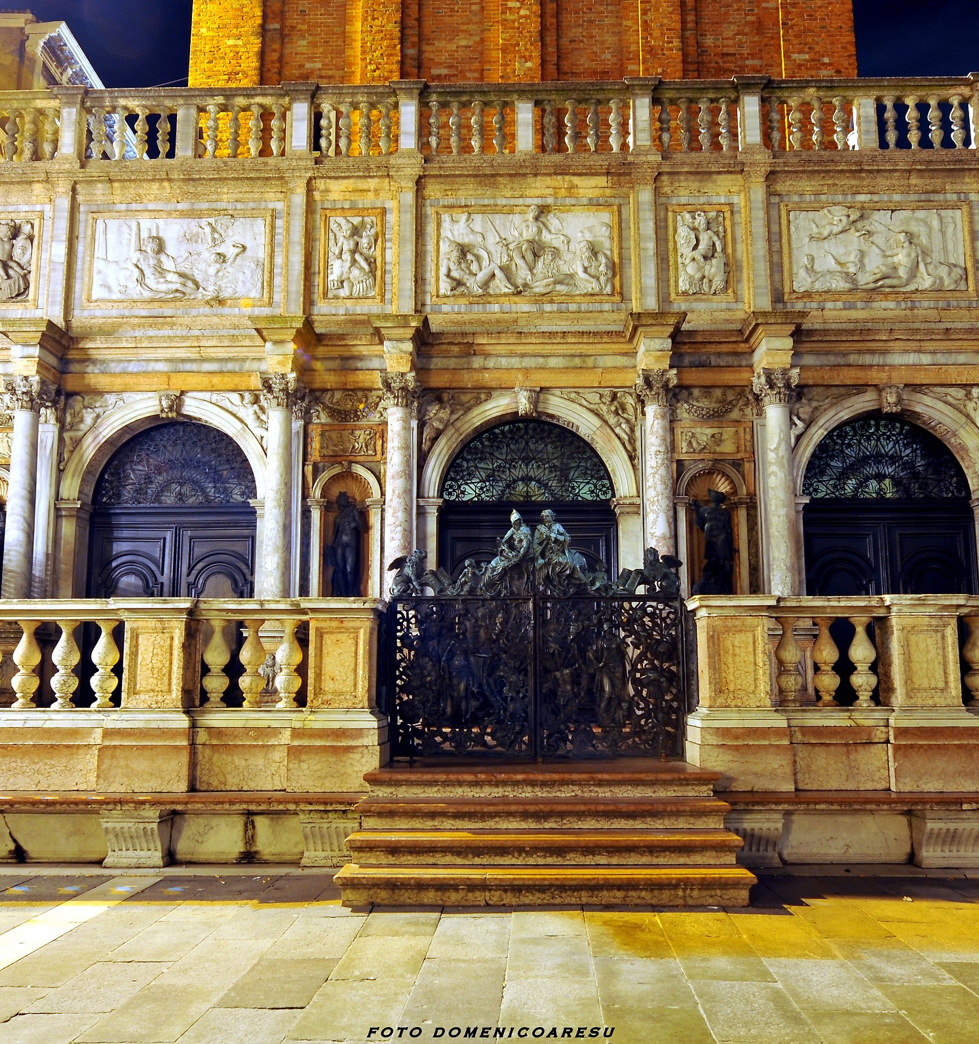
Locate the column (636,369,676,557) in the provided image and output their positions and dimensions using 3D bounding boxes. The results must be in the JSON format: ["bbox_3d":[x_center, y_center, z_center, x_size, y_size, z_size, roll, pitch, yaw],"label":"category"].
[{"bbox_3d":[1.977,-0.257,12.149,0.480,2.996,0.480,0,-9,1],"label":"column"}]

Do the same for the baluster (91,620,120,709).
[{"bbox_3d":[-3.008,1.117,8.203,0.220,0.689,0.220,0,-9,1],"label":"baluster"}]

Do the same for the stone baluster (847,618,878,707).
[{"bbox_3d":[2.824,1.057,7.917,0.216,0.672,0.216,0,-9,1],"label":"stone baluster"}]

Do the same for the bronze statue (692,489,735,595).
[{"bbox_3d":[2.716,0.321,12.696,0.527,1.486,0.420,0,-9,1],"label":"bronze statue"}]

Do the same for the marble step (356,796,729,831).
[{"bbox_3d":[0.349,1.912,6.944,2.425,0.165,0.400,0,-9,1],"label":"marble step"}]

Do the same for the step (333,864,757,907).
[{"bbox_3d":[0.323,2.140,6.188,2.425,0.178,0.400,0,-9,1],"label":"step"}]

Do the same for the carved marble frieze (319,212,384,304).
[{"bbox_3d":[-1.764,-3.409,13.449,0.823,1.304,0.130,0,-9,1],"label":"carved marble frieze"}]

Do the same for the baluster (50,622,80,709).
[{"bbox_3d":[-3.501,1.174,8.634,0.222,0.718,0.222,0,-9,1],"label":"baluster"}]

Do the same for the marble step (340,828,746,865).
[{"bbox_3d":[0.322,1.949,6.269,2.310,0.153,0.416,0,-9,2],"label":"marble step"}]

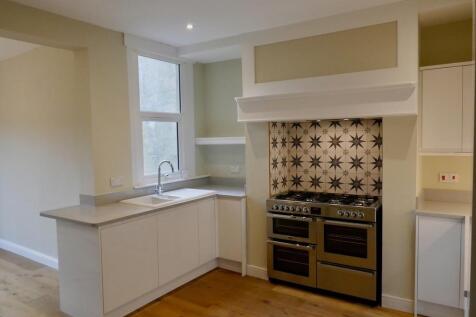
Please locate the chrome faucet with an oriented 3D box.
[{"bbox_3d":[-0.807,0.218,3.700,0.242,0.381,0.111,1,3,32],"label":"chrome faucet"}]

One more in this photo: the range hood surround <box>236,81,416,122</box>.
[{"bbox_3d":[0.717,-0.489,3.056,1.658,0.255,0.179,1,3,32],"label":"range hood surround"}]

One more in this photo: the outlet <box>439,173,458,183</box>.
[{"bbox_3d":[1.989,0.185,3.111,0.147,0.087,0.012,1,3,32],"label":"outlet"}]

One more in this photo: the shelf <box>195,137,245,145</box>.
[{"bbox_3d":[-0.089,-0.224,4.253,0.957,0.079,0.267,1,3,32],"label":"shelf"}]

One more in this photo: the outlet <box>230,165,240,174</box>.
[{"bbox_3d":[-0.037,0.140,4.385,0.141,0.087,0.012,1,3,32],"label":"outlet"}]

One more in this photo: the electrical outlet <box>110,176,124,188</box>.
[{"bbox_3d":[-1.215,0.235,3.355,0.012,0.087,0.151,1,3,32],"label":"electrical outlet"}]

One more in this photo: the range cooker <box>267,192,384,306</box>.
[{"bbox_3d":[0.873,0.849,3.267,1.012,0.911,0.624,1,3,32],"label":"range cooker"}]

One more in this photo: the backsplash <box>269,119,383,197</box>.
[{"bbox_3d":[0.921,-0.003,3.352,1.078,0.810,0.490,1,3,32],"label":"backsplash"}]

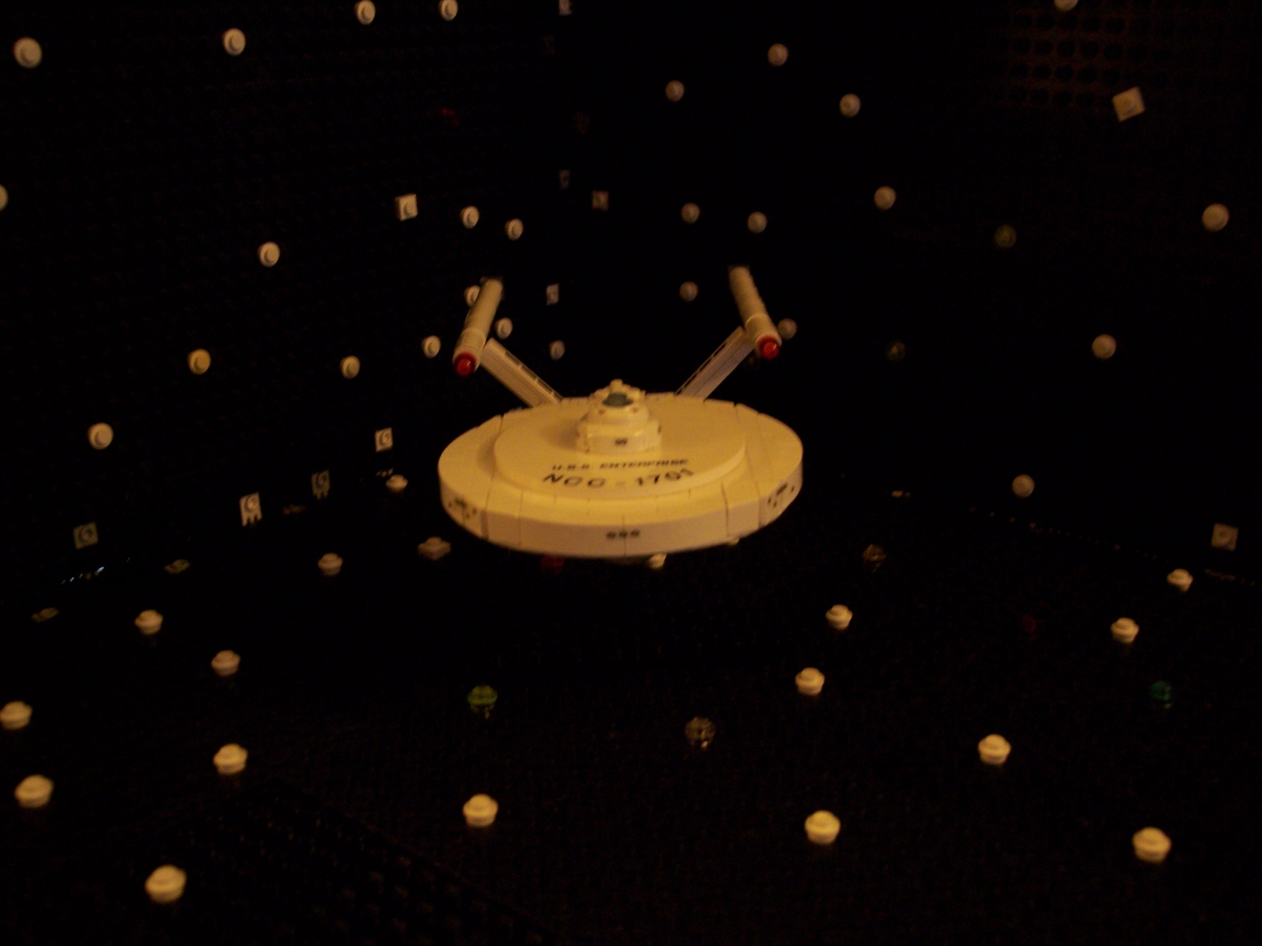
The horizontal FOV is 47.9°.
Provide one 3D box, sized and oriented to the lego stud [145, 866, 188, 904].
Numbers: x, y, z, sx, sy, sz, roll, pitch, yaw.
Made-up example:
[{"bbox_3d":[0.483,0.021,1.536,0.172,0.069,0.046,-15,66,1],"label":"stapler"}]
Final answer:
[{"bbox_3d":[-0.100,0.089,0.307,0.008,0.005,0.008,0,20,0],"label":"lego stud"}]

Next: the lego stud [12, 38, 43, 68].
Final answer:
[{"bbox_3d":[-0.172,-0.120,0.407,0.005,0.008,0.008,16,25,37],"label":"lego stud"}]

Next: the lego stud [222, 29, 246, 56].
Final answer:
[{"bbox_3d":[-0.130,-0.142,0.466,0.005,0.008,0.008,17,26,37],"label":"lego stud"}]

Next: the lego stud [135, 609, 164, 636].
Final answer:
[{"bbox_3d":[-0.147,0.045,0.433,0.008,0.005,0.008,0,20,0],"label":"lego stud"}]

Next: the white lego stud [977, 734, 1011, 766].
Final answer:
[{"bbox_3d":[0.092,0.070,0.361,0.008,0.005,0.008,0,20,0],"label":"white lego stud"}]

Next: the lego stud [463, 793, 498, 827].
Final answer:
[{"bbox_3d":[-0.036,0.080,0.337,0.008,0.005,0.008,0,20,0],"label":"lego stud"}]

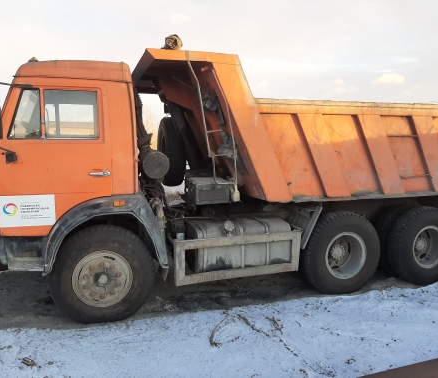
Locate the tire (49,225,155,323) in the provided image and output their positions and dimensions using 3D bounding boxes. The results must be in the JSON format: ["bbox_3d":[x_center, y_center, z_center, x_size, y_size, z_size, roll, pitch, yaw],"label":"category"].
[{"bbox_3d":[-1.189,0.897,3.939,1.038,1.038,0.287,-1,5,-10],"label":"tire"}]

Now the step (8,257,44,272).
[{"bbox_3d":[-1.826,0.704,3.616,0.320,0.120,0.170,-2,5,-13],"label":"step"}]

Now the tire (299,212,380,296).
[{"bbox_3d":[1.529,0.810,4.736,1.038,1.038,0.287,-2,6,-18],"label":"tire"}]

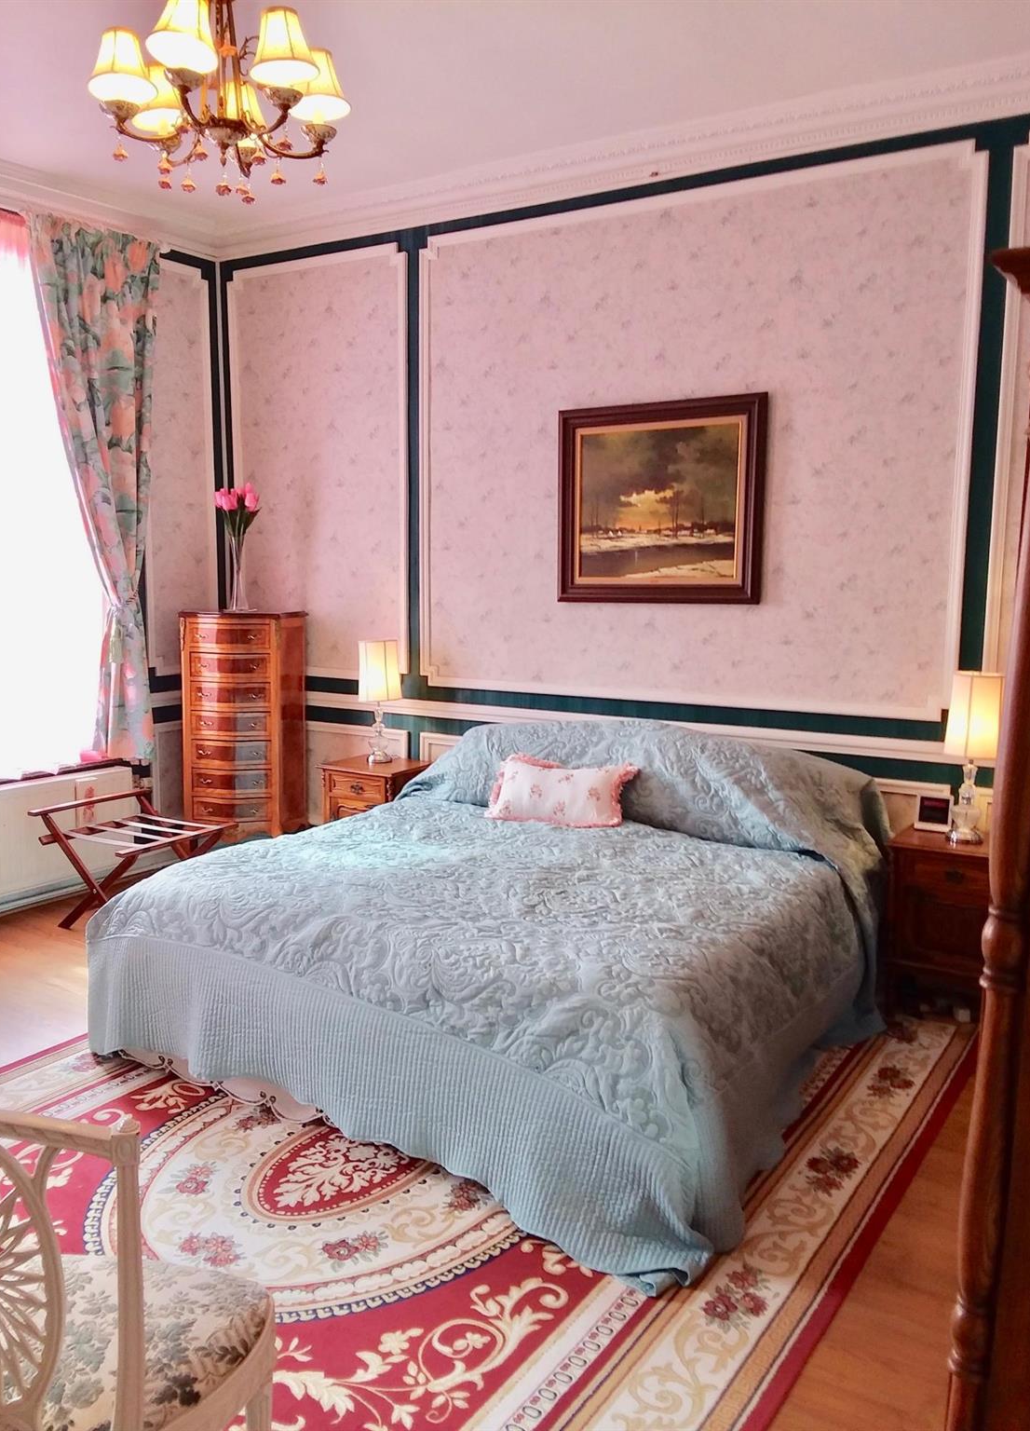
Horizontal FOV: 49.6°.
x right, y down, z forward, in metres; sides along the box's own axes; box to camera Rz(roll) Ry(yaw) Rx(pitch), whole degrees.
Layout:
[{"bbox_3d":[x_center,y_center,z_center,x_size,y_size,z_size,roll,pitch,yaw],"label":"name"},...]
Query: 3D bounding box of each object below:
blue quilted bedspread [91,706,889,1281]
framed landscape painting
[{"bbox_3d":[0.050,0.572,3.668,2.030,0.910,2.080,5,9,31],"label":"blue quilted bedspread"},{"bbox_3d":[0.558,-0.847,4.462,0.885,0.790,0.050,5,9,31],"label":"framed landscape painting"}]

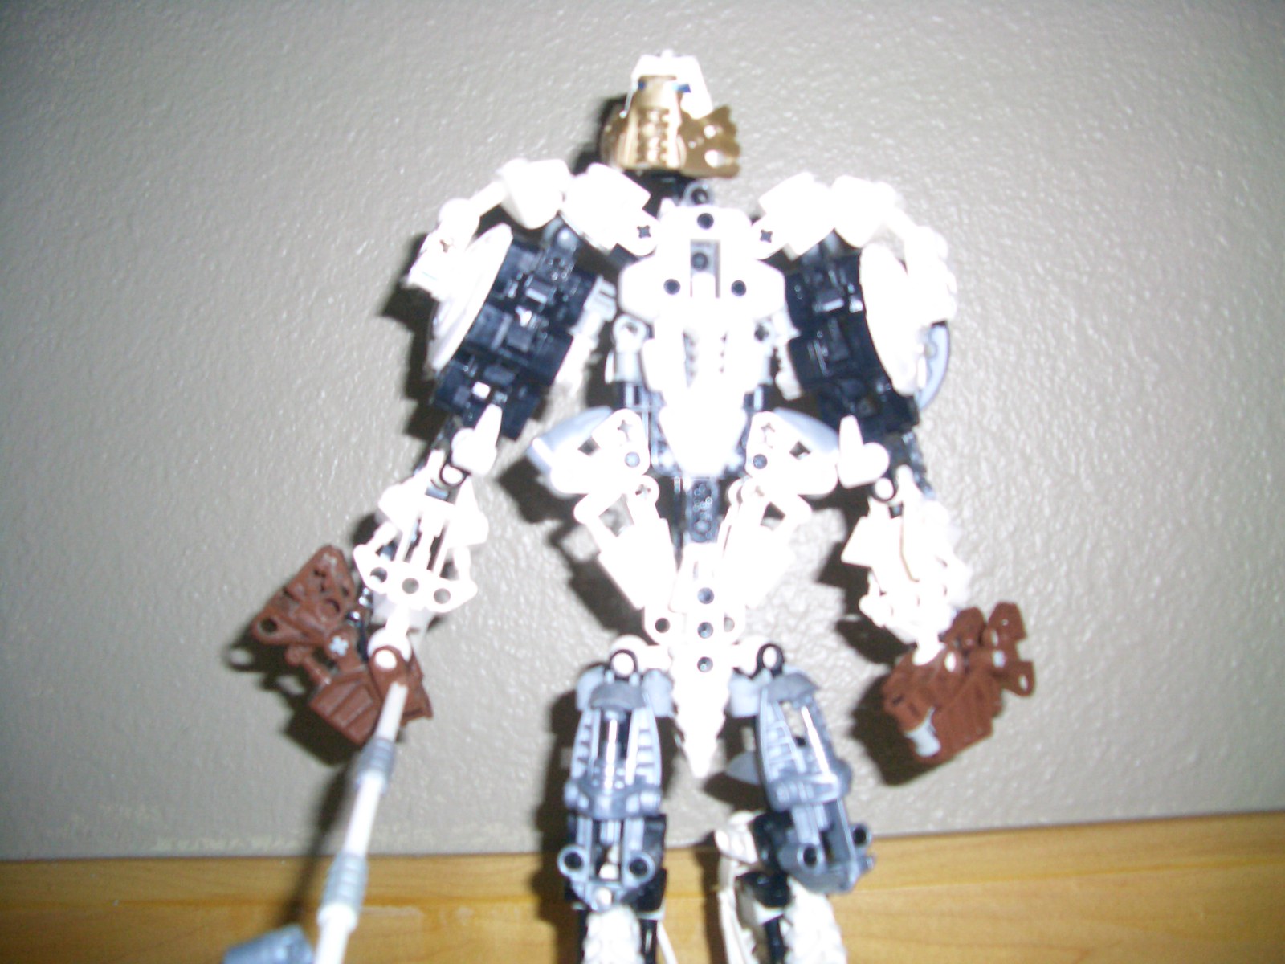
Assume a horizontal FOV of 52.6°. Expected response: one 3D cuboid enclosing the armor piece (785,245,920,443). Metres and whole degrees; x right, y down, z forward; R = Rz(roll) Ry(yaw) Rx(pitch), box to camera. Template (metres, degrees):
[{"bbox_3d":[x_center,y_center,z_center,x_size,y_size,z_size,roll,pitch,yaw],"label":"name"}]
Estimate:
[{"bbox_3d":[0.052,-0.034,0.321,0.022,0.043,0.022,-17,-2,-3],"label":"armor piece"}]

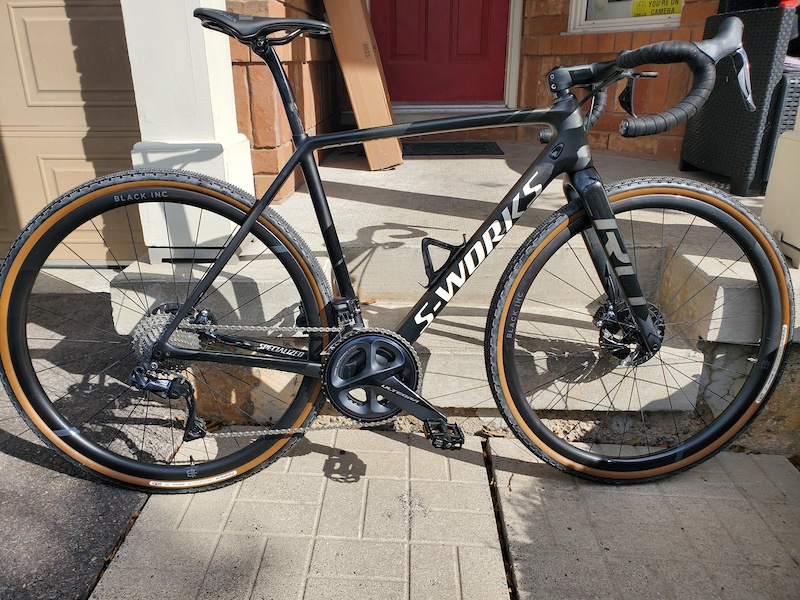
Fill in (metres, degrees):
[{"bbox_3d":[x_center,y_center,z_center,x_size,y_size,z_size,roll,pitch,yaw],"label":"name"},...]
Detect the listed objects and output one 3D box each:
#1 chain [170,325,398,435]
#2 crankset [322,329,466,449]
[{"bbox_3d":[-0.234,0.169,1.251,0.533,0.244,0.034,-1,13,-3],"label":"chain"},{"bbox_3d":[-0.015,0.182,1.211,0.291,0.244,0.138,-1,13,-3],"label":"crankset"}]

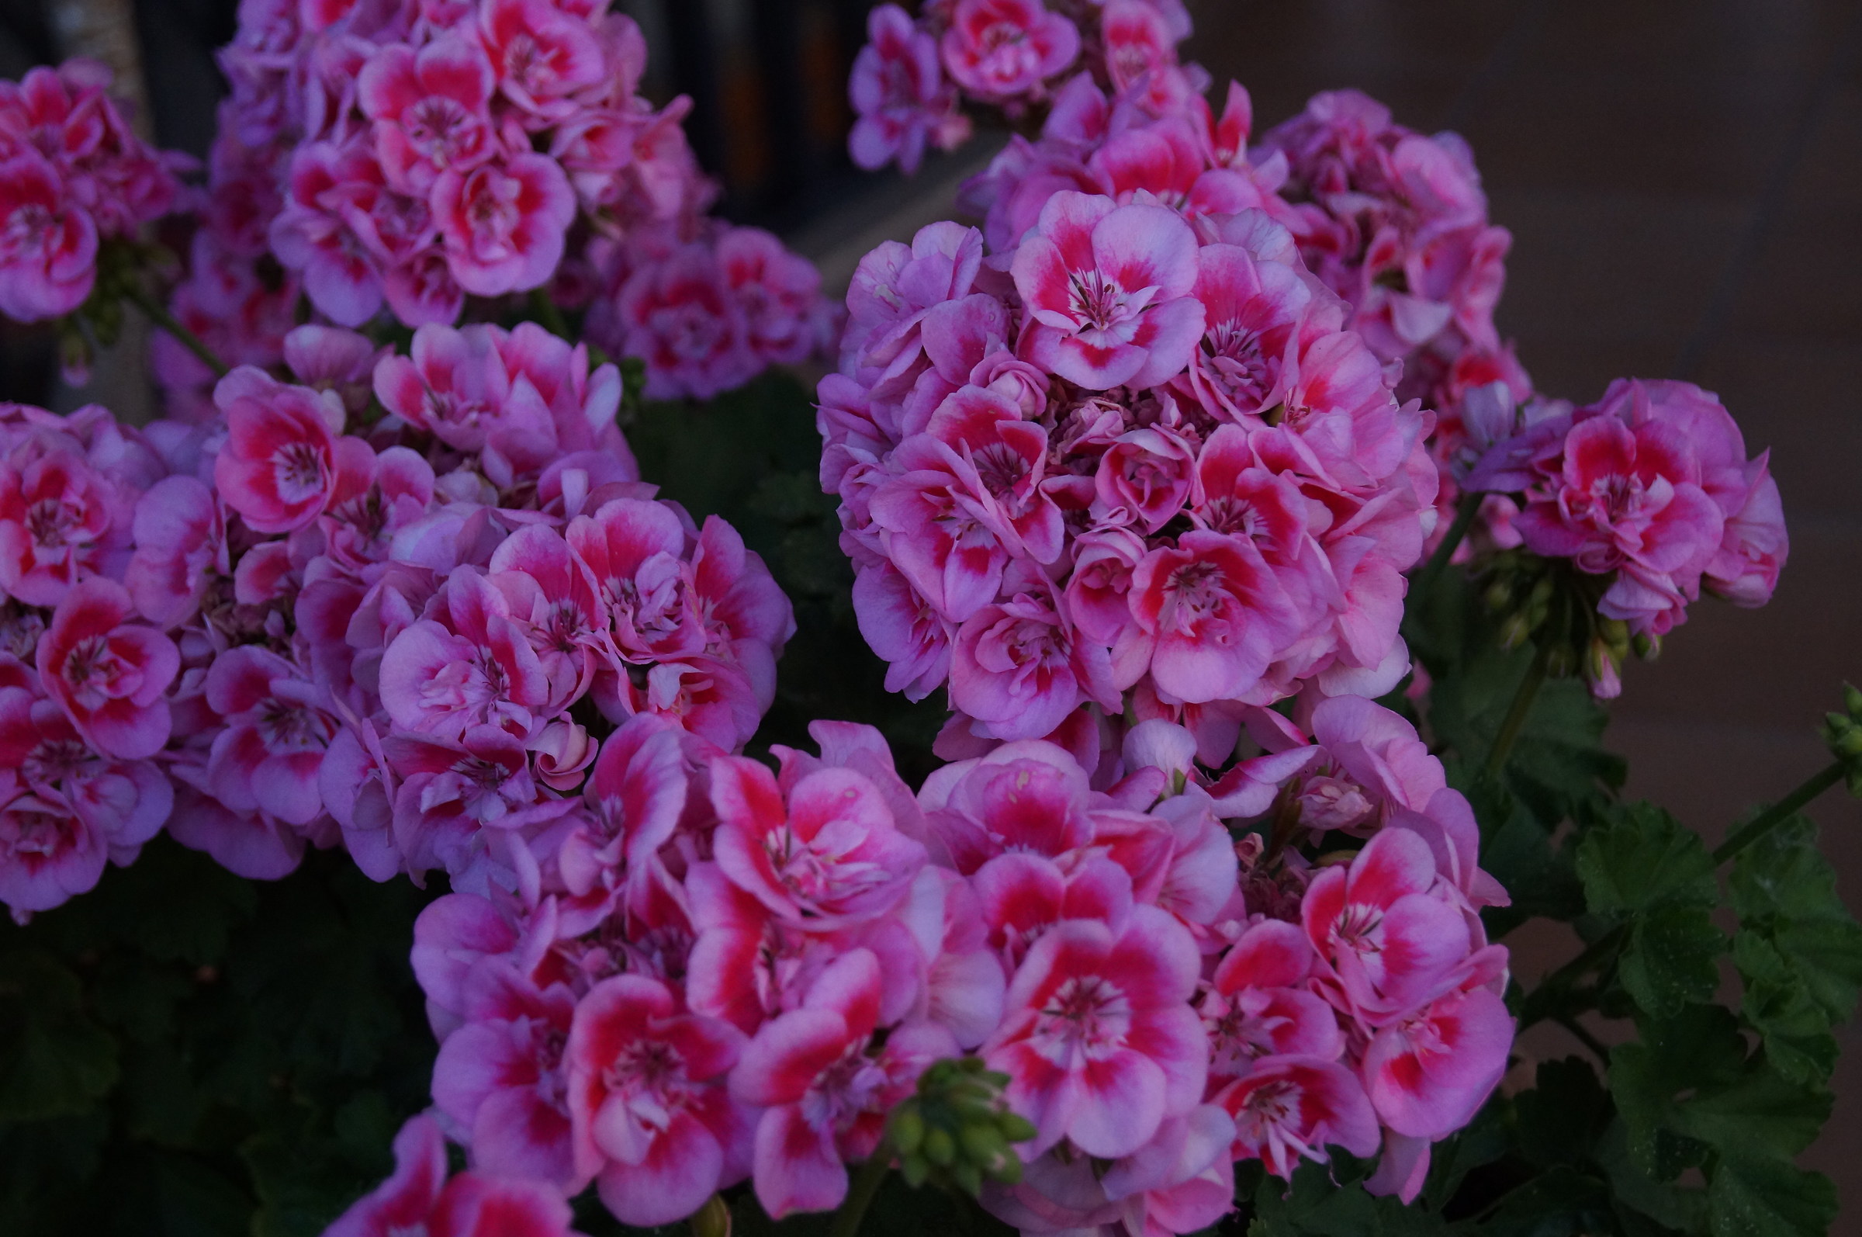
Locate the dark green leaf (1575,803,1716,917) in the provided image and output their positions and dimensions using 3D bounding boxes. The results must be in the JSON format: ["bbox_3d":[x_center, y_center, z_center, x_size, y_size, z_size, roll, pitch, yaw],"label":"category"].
[{"bbox_3d":[0.141,0.048,0.765,0.028,0.011,0.024,0,64,0],"label":"dark green leaf"}]

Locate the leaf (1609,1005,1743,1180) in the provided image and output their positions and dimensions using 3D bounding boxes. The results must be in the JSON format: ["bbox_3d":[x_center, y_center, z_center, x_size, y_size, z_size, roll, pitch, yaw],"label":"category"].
[{"bbox_3d":[0.145,0.092,0.755,0.026,0.012,0.034,-2,69,5],"label":"leaf"}]

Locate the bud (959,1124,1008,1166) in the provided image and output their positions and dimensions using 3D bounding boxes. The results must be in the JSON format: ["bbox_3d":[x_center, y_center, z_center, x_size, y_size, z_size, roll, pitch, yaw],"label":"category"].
[{"bbox_3d":[0.009,0.088,0.650,0.009,0.006,0.006,41,19,25],"label":"bud"}]

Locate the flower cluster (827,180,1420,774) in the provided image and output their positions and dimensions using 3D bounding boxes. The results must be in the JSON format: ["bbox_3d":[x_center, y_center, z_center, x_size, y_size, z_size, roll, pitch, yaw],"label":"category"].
[{"bbox_3d":[0.040,-0.028,0.780,0.122,0.108,0.115,0,25,0],"label":"flower cluster"}]

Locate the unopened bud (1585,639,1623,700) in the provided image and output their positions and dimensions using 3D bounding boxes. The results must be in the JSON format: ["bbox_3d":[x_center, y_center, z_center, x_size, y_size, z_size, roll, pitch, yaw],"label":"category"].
[{"bbox_3d":[0.135,0.010,0.775,0.007,0.013,0.007,-9,15,4],"label":"unopened bud"}]

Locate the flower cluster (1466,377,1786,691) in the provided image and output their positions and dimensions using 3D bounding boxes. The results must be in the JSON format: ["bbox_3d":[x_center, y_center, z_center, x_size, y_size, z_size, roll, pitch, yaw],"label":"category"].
[{"bbox_3d":[0.141,-0.017,0.785,0.064,0.060,0.062,0,25,0],"label":"flower cluster"}]

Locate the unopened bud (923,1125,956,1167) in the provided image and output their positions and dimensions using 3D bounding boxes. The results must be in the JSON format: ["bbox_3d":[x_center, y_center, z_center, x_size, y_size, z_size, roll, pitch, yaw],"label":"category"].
[{"bbox_3d":[0.001,0.089,0.650,0.006,0.007,0.006,0,25,0],"label":"unopened bud"}]

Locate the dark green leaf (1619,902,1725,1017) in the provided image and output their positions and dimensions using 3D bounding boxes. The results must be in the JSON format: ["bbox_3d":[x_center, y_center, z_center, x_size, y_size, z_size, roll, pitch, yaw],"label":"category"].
[{"bbox_3d":[0.145,0.067,0.760,0.021,0.024,0.010,1,-9,-6],"label":"dark green leaf"}]

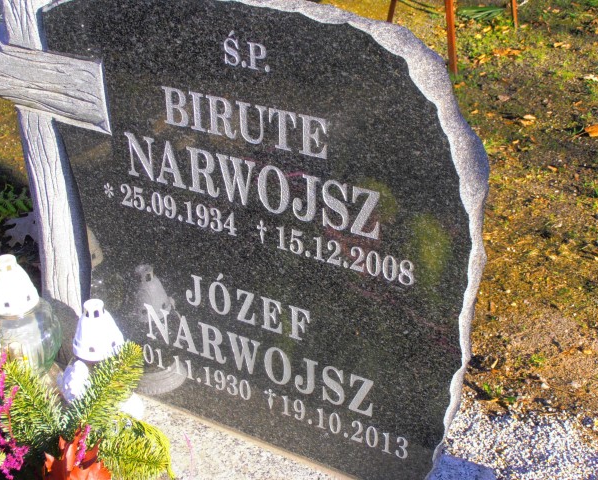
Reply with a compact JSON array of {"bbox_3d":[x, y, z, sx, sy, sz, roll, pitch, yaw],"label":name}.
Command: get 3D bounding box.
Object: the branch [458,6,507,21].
[{"bbox_3d":[0.831,-1.032,4.800,0.220,0.045,0.130,-1,25,0],"label":"branch"}]

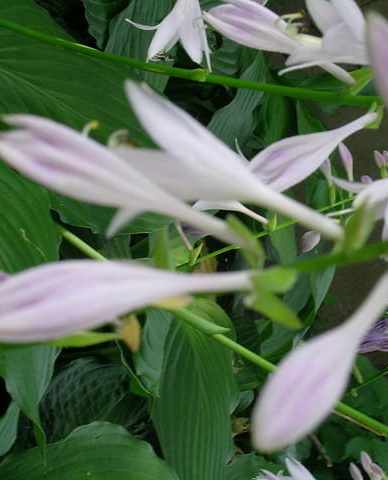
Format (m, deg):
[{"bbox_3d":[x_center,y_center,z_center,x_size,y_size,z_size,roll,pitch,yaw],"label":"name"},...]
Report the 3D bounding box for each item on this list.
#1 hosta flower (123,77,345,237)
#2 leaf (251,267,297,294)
[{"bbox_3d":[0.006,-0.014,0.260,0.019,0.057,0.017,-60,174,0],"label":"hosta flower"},{"bbox_3d":[0.017,0.009,0.260,0.004,0.011,0.006,-9,90,-81],"label":"leaf"}]

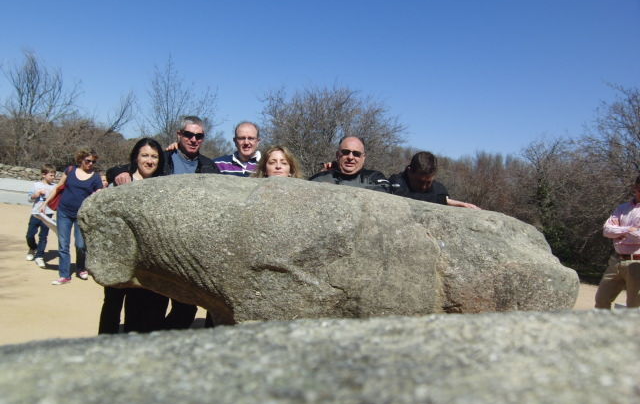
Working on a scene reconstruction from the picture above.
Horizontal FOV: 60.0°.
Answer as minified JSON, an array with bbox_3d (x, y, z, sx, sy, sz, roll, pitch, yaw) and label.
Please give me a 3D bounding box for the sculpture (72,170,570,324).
[{"bbox_3d":[0.014,0.609,3.023,2.650,1.350,0.780,4,2,0],"label":"sculpture"}]

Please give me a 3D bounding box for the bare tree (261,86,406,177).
[{"bbox_3d":[0.199,-1.048,14.565,3.800,3.957,3.600,4,2,0],"label":"bare tree"}]

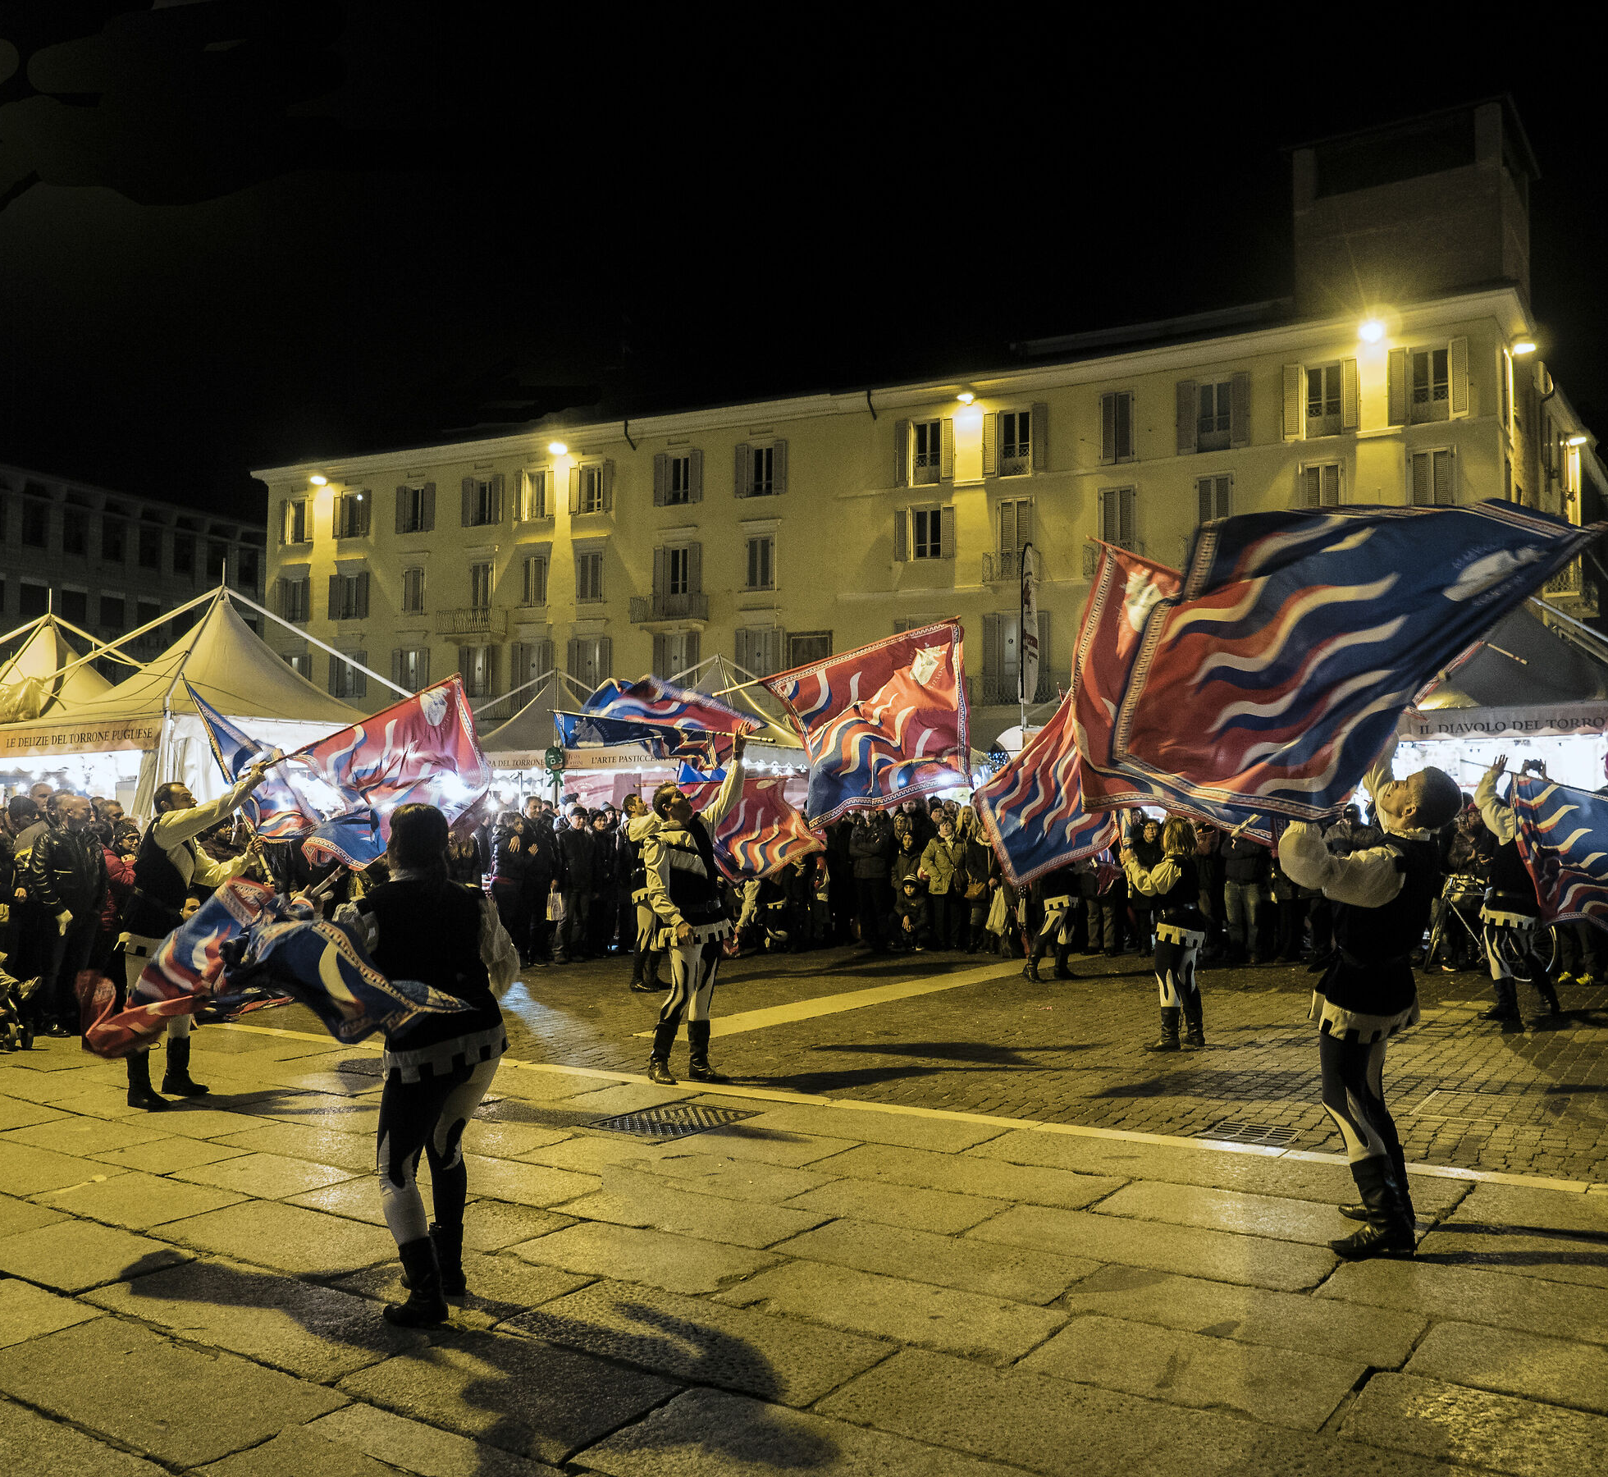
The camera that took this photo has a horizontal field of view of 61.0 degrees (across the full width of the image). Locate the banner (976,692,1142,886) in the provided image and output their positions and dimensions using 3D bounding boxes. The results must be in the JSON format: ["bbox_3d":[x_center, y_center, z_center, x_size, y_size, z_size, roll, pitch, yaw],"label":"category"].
[{"bbox_3d":[1.824,0.284,9.900,1.200,1.500,0.500,1,-3,-3],"label":"banner"}]

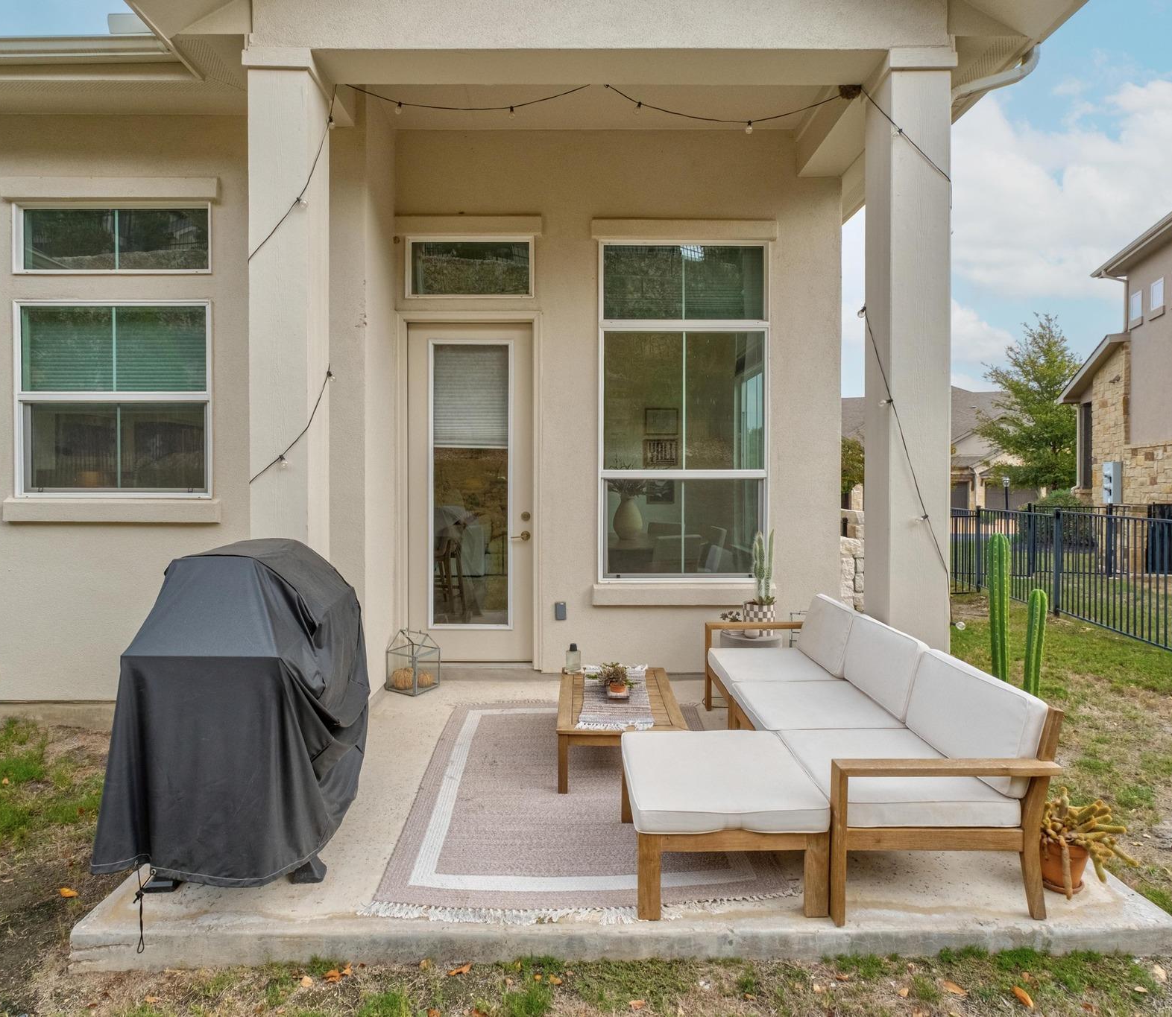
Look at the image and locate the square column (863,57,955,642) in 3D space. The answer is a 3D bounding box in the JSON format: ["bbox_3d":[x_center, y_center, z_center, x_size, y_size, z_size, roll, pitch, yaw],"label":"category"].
[{"bbox_3d":[1.690,-0.460,3.560,0.320,3.630,0.330,0,2,0],"label":"square column"}]

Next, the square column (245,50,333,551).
[{"bbox_3d":[-1.565,-0.510,3.600,0.320,3.600,0.320,0,1,0],"label":"square column"}]

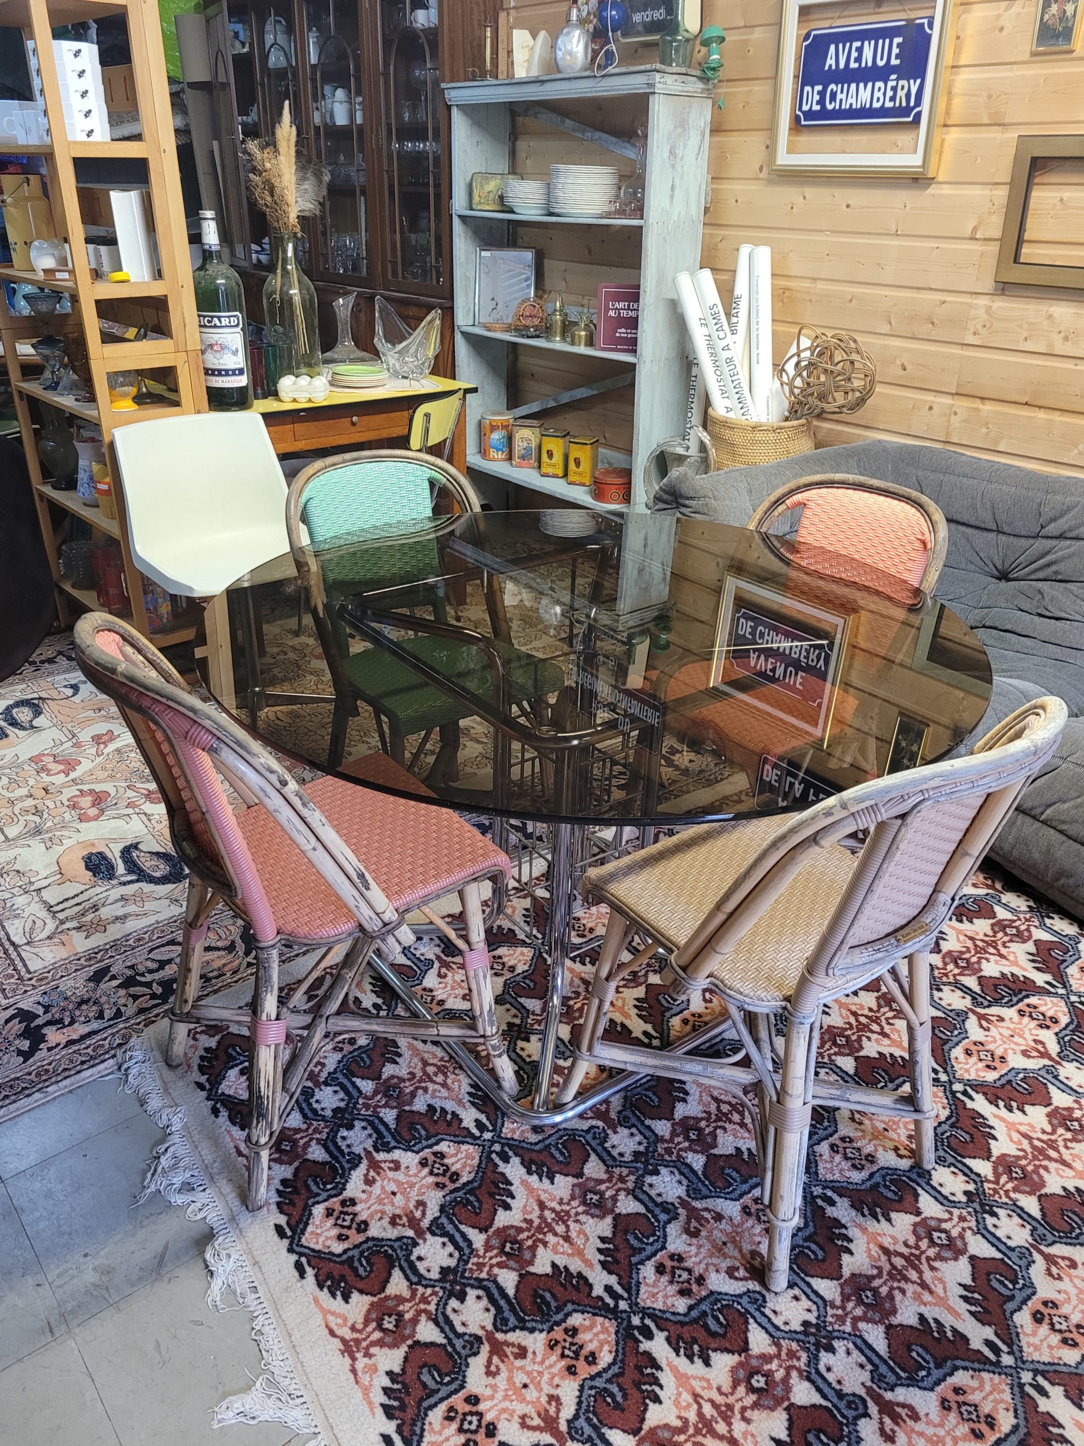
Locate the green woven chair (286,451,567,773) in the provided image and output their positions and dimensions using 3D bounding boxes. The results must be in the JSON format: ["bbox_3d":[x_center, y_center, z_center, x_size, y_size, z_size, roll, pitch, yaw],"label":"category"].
[{"bbox_3d":[-0.232,-0.123,2.360,0.470,0.870,0.535,-14,31,-28],"label":"green woven chair"}]

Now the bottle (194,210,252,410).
[{"bbox_3d":[-0.882,-1.122,2.963,0.151,0.491,0.151,-1,27,-6],"label":"bottle"}]

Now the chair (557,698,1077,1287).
[{"bbox_3d":[0.366,0.292,1.598,0.464,0.871,0.529,-18,33,-34],"label":"chair"}]

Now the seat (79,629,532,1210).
[{"bbox_3d":[-0.367,0.214,1.643,0.540,0.888,0.475,-17,33,-32],"label":"seat"}]

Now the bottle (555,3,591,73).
[{"bbox_3d":[0.116,-2.495,3.971,0.115,0.229,0.132,-17,33,-33],"label":"bottle"}]

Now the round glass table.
[{"bbox_3d":[0.069,0.156,1.949,1.246,0.740,1.246,1,27,-1],"label":"round glass table"}]

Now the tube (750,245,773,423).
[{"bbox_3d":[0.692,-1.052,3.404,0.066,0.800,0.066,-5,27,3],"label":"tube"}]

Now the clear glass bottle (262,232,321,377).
[{"bbox_3d":[-0.845,-1.388,3.601,0.196,0.434,0.196,-17,33,-33],"label":"clear glass bottle"}]

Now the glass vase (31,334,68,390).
[{"bbox_3d":[-1.498,-1.090,3.293,0.109,0.145,0.109,-17,33,-33],"label":"glass vase"}]

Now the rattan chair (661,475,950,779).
[{"bbox_3d":[0.478,-0.042,2.264,0.529,0.871,0.464,-20,34,-36],"label":"rattan chair"}]

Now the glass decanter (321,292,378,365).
[{"bbox_3d":[-0.683,-1.406,3.873,0.212,0.229,0.212,1,27,-1],"label":"glass decanter"}]

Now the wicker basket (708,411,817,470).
[{"bbox_3d":[0.701,-0.826,3.587,0.345,0.380,0.345,8,28,11],"label":"wicker basket"}]

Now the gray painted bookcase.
[{"bbox_3d":[0.070,-1.647,4.462,0.284,1.729,1.294,-17,33,-33],"label":"gray painted bookcase"}]

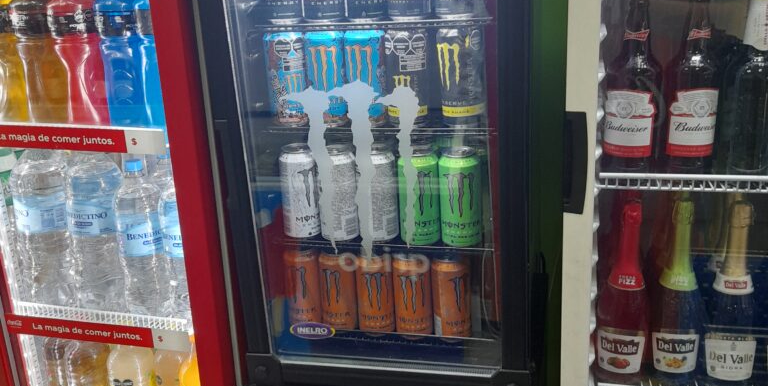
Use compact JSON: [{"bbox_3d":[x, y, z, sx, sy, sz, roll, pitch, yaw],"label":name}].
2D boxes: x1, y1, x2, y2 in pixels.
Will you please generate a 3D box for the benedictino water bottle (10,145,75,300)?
[{"bbox_3d":[-0.672,0.068,1.484,0.102,0.340,0.102,2,18,16],"label":"benedictino water bottle"}]

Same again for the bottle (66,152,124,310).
[{"bbox_3d":[-0.558,0.072,1.452,0.102,0.340,0.102,2,18,16],"label":"bottle"}]

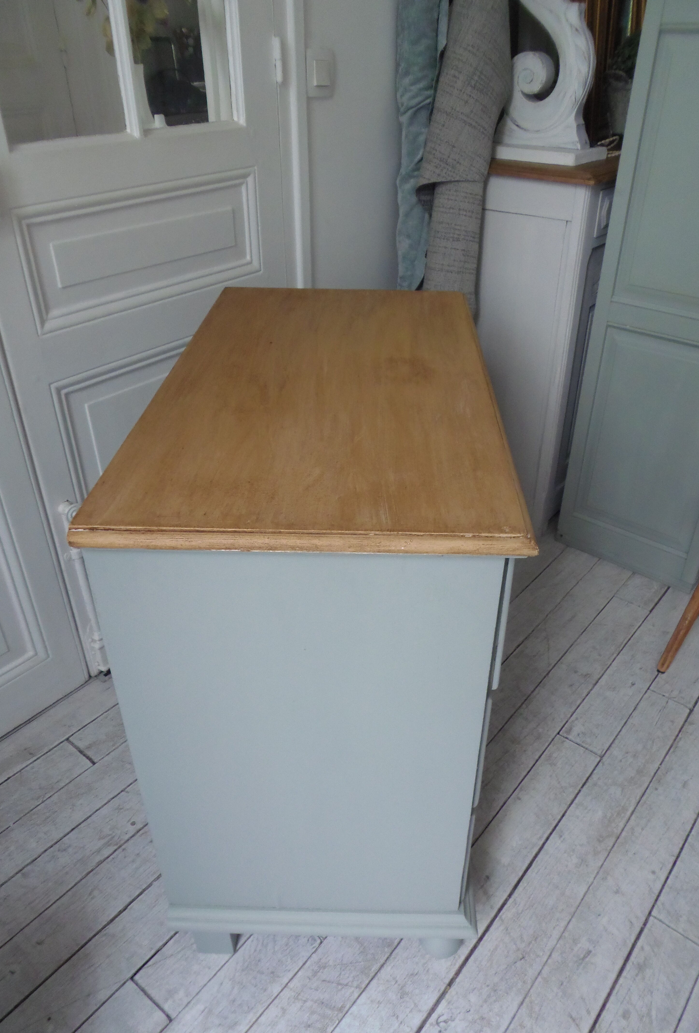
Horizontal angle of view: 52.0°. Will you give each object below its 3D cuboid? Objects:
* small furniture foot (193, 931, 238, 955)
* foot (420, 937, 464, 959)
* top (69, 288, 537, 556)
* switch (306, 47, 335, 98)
[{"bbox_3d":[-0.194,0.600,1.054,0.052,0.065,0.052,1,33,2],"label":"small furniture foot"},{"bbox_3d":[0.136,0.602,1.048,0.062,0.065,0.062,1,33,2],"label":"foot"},{"bbox_3d":[-0.026,-0.184,0.943,0.410,0.019,0.769,1,33,2],"label":"top"},{"bbox_3d":[-0.061,-0.913,1.475,0.015,0.085,0.085,22,39,31],"label":"switch"}]

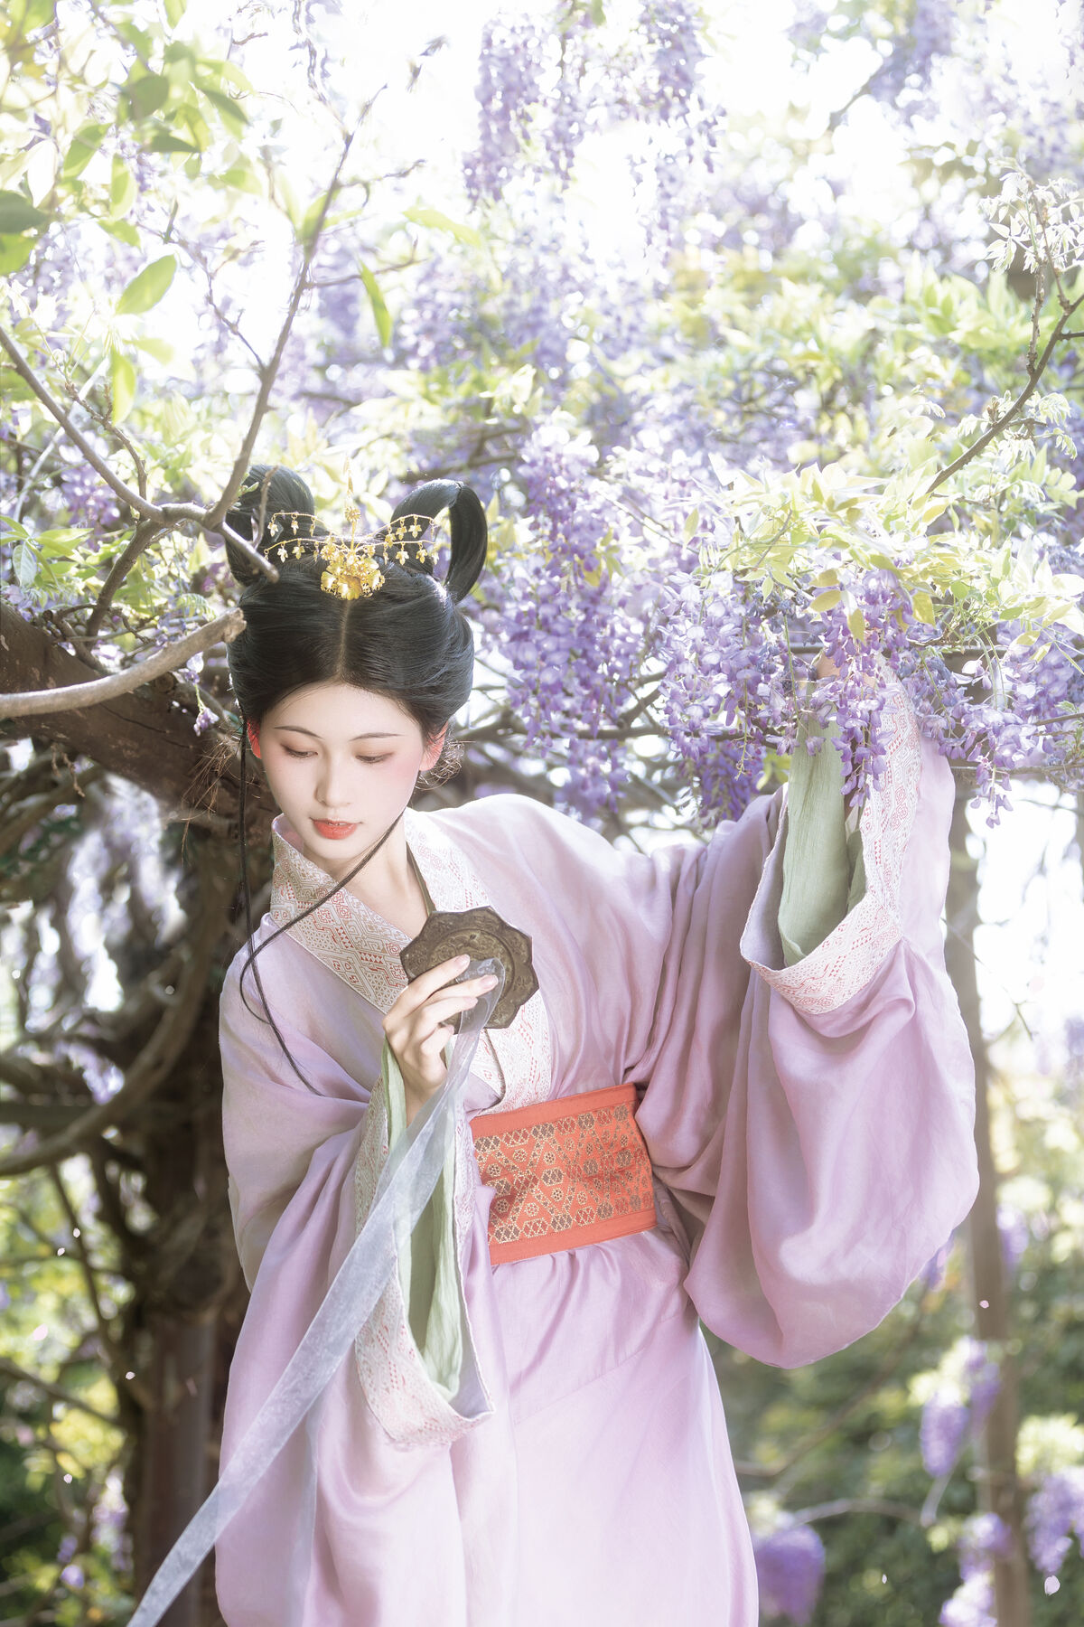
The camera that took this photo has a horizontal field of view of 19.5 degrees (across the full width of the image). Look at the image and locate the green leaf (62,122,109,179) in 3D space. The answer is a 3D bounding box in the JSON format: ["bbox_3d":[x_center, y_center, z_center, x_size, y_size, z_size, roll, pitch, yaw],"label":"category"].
[{"bbox_3d":[-0.395,-0.576,2.750,0.025,0.061,0.014,42,0,-8],"label":"green leaf"}]

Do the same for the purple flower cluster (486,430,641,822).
[{"bbox_3d":[0.020,-0.172,2.800,0.138,0.354,0.150,0,-6,0],"label":"purple flower cluster"}]

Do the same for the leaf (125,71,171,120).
[{"bbox_3d":[-0.342,-0.622,2.750,0.031,0.049,0.014,42,0,-8],"label":"leaf"}]

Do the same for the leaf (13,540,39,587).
[{"bbox_3d":[-0.465,-0.224,2.850,0.021,0.041,0.012,4,0,-5],"label":"leaf"}]

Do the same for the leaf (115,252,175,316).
[{"bbox_3d":[-0.314,-0.418,2.500,0.063,0.027,0.016,-45,-4,-4],"label":"leaf"}]

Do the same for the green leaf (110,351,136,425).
[{"bbox_3d":[-0.334,-0.339,2.520,0.021,0.060,0.018,0,-6,0],"label":"green leaf"}]

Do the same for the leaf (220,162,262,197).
[{"bbox_3d":[-0.238,-0.501,2.500,0.033,0.026,0.022,0,-6,0],"label":"leaf"}]

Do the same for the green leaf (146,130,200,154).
[{"bbox_3d":[-0.288,-0.524,2.470,0.042,0.020,0.024,0,-6,0],"label":"green leaf"}]

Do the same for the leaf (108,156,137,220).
[{"bbox_3d":[-0.331,-0.494,2.500,0.023,0.049,0.020,0,-6,0],"label":"leaf"}]

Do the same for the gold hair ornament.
[{"bbox_3d":[-0.161,-0.218,2.630,0.150,0.083,0.050,3,9,5],"label":"gold hair ornament"}]

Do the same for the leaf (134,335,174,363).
[{"bbox_3d":[-0.309,-0.370,2.520,0.032,0.022,0.020,0,-6,0],"label":"leaf"}]

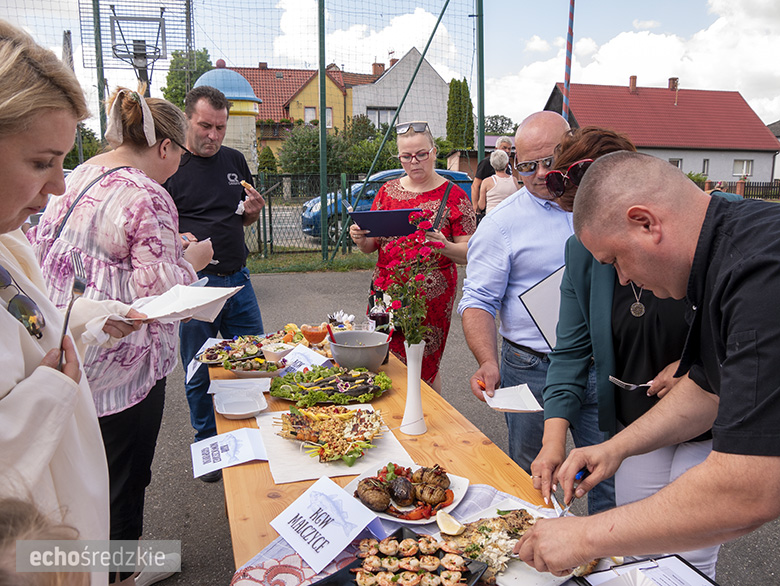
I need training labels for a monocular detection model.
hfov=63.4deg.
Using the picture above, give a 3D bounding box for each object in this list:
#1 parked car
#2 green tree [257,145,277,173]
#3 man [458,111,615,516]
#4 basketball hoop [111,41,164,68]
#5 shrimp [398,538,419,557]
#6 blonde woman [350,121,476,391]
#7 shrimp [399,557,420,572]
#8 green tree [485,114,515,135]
[{"bbox_3d":[-0.263,-1.932,13.404,3.850,1.480,1.700,-3,12,-17],"label":"parked car"},{"bbox_3d":[-5.813,-5.760,29.953,0.920,2.413,0.920,-2,12,-11],"label":"green tree"},{"bbox_3d":[0.493,0.285,1.937,0.580,1.640,0.420,0,12,2],"label":"man"},{"bbox_3d":[-2.787,-2.607,6.985,0.485,0.190,0.560,-2,12,-12],"label":"basketball hoop"},{"bbox_3d":[0.035,0.478,1.185,0.037,0.022,0.032,-1,12,0],"label":"shrimp"},{"bbox_3d":[0.116,0.106,2.757,0.540,1.670,0.460,2,12,11],"label":"blonde woman"},{"bbox_3d":[0.035,0.488,1.135,0.040,0.022,0.029,-1,12,0],"label":"shrimp"},{"bbox_3d":[14.099,-19.281,82.822,4.200,7.986,4.200,2,12,9],"label":"green tree"}]

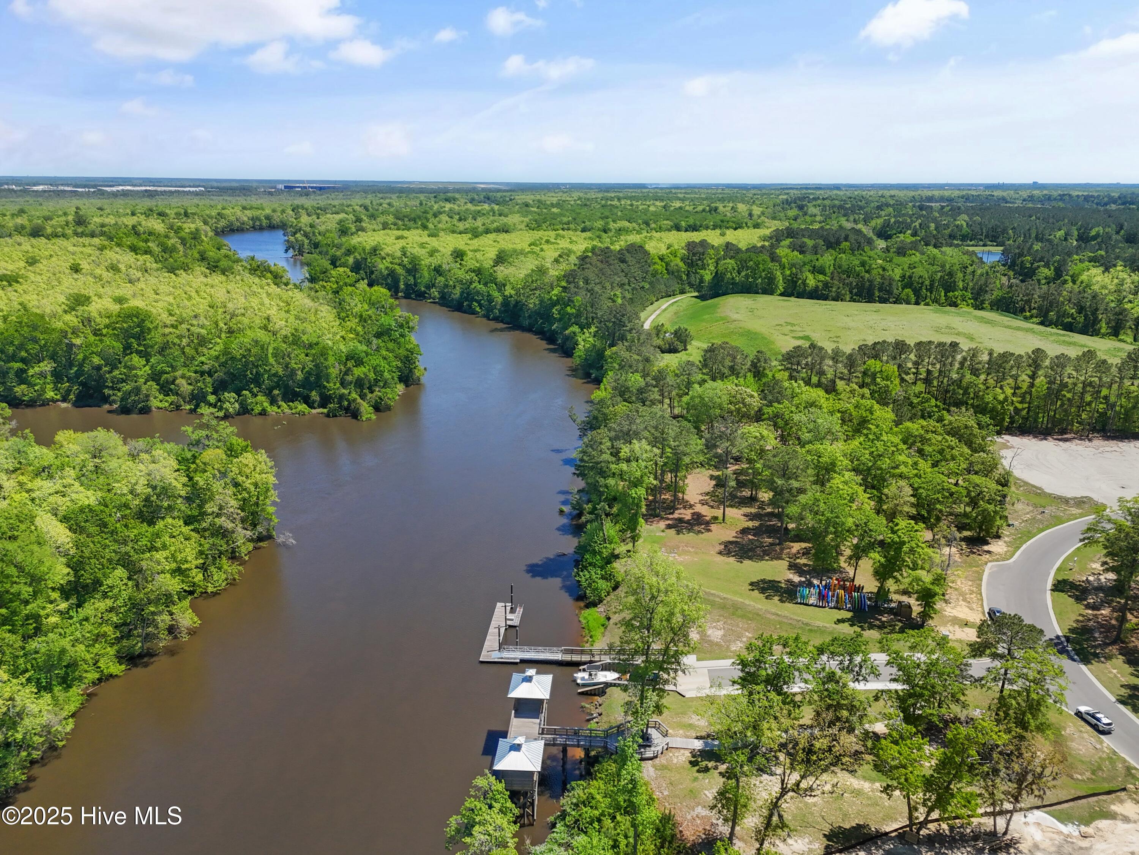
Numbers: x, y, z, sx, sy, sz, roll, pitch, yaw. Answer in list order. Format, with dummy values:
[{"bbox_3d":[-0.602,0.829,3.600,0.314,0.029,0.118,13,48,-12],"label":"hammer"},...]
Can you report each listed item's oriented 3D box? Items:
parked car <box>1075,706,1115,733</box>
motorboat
[{"bbox_3d":[71.295,39.238,106.966,1.880,1.660,4.720,-3,18,-12],"label":"parked car"},{"bbox_3d":[4.334,38.512,122.483,7.200,2.800,2.550,0,17,0],"label":"motorboat"}]

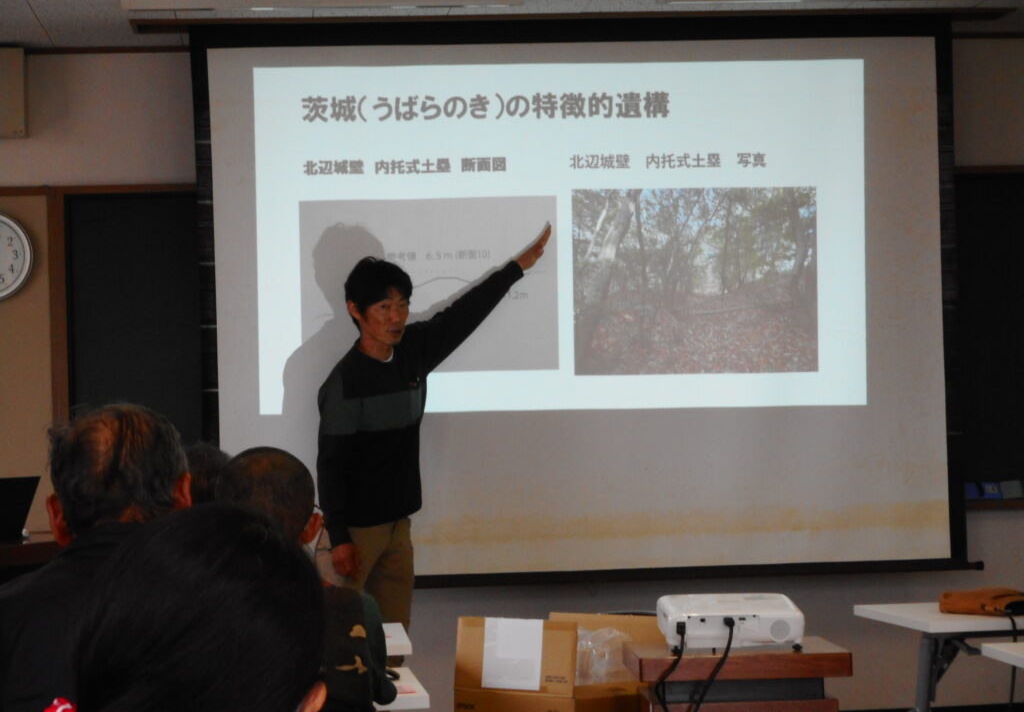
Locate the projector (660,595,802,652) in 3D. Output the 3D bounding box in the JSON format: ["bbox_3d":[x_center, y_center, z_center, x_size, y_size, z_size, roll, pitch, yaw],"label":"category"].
[{"bbox_3d":[0.484,0.592,5.860,0.302,0.087,0.240,-1,5,-4],"label":"projector"}]

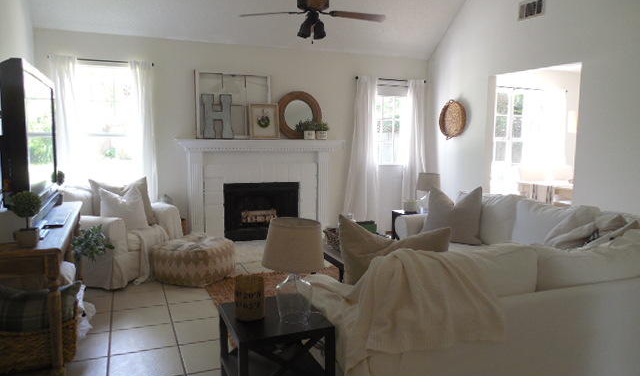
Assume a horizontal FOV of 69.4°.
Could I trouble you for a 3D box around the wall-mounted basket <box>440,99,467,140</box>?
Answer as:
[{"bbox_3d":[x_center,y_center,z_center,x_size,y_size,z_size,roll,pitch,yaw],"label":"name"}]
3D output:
[{"bbox_3d":[1.807,-0.942,6.380,0.110,0.560,0.530,-2,6,-23],"label":"wall-mounted basket"}]

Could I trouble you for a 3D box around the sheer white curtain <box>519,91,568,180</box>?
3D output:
[{"bbox_3d":[3.789,-0.593,7.908,1.078,2.130,0.100,-2,6,-23],"label":"sheer white curtain"}]

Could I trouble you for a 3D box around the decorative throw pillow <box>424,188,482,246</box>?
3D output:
[{"bbox_3d":[1.126,0.238,3.892,0.500,0.500,0.170,3,-6,23],"label":"decorative throw pillow"}]

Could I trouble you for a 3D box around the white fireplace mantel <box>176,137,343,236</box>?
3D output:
[{"bbox_3d":[-0.713,0.028,6.000,2.150,1.300,0.250,-2,6,-23],"label":"white fireplace mantel"}]

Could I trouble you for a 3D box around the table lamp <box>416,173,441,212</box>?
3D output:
[{"bbox_3d":[1.135,0.050,4.769,0.265,0.415,0.265,0,6,0],"label":"table lamp"}]

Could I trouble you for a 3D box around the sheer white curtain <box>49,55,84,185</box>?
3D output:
[{"bbox_3d":[-2.587,-0.267,4.789,0.300,2.158,0.110,-2,6,-23],"label":"sheer white curtain"}]

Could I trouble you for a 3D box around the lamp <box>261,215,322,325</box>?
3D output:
[{"bbox_3d":[-0.103,0.339,1.892,0.253,0.413,0.253,0,6,0],"label":"lamp"}]

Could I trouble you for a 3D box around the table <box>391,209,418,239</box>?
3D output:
[{"bbox_3d":[0.980,0.534,4.532,0.400,0.600,0.400,-2,6,-23],"label":"table"}]

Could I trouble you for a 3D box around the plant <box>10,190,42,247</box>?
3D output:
[{"bbox_3d":[-1.445,0.151,2.292,0.135,0.268,0.135,-2,6,-23],"label":"plant"}]

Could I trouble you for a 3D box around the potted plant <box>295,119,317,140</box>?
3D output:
[{"bbox_3d":[-0.173,-0.714,5.660,0.240,0.247,0.210,-2,6,-23],"label":"potted plant"}]

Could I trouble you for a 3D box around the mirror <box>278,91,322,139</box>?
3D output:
[{"bbox_3d":[-0.257,-0.970,6.160,0.610,0.620,0.060,-2,-2,-23],"label":"mirror"}]

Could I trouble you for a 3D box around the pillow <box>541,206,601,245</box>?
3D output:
[{"bbox_3d":[1.638,0.270,3.010,0.160,0.430,0.430,35,5,-3],"label":"pillow"}]

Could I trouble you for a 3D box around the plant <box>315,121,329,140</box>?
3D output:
[{"bbox_3d":[0.025,-0.711,5.745,0.174,0.228,0.170,-2,6,-23],"label":"plant"}]

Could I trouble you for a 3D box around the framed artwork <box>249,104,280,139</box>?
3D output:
[{"bbox_3d":[-0.655,-0.797,5.518,0.365,0.400,0.035,-2,1,-23],"label":"framed artwork"}]

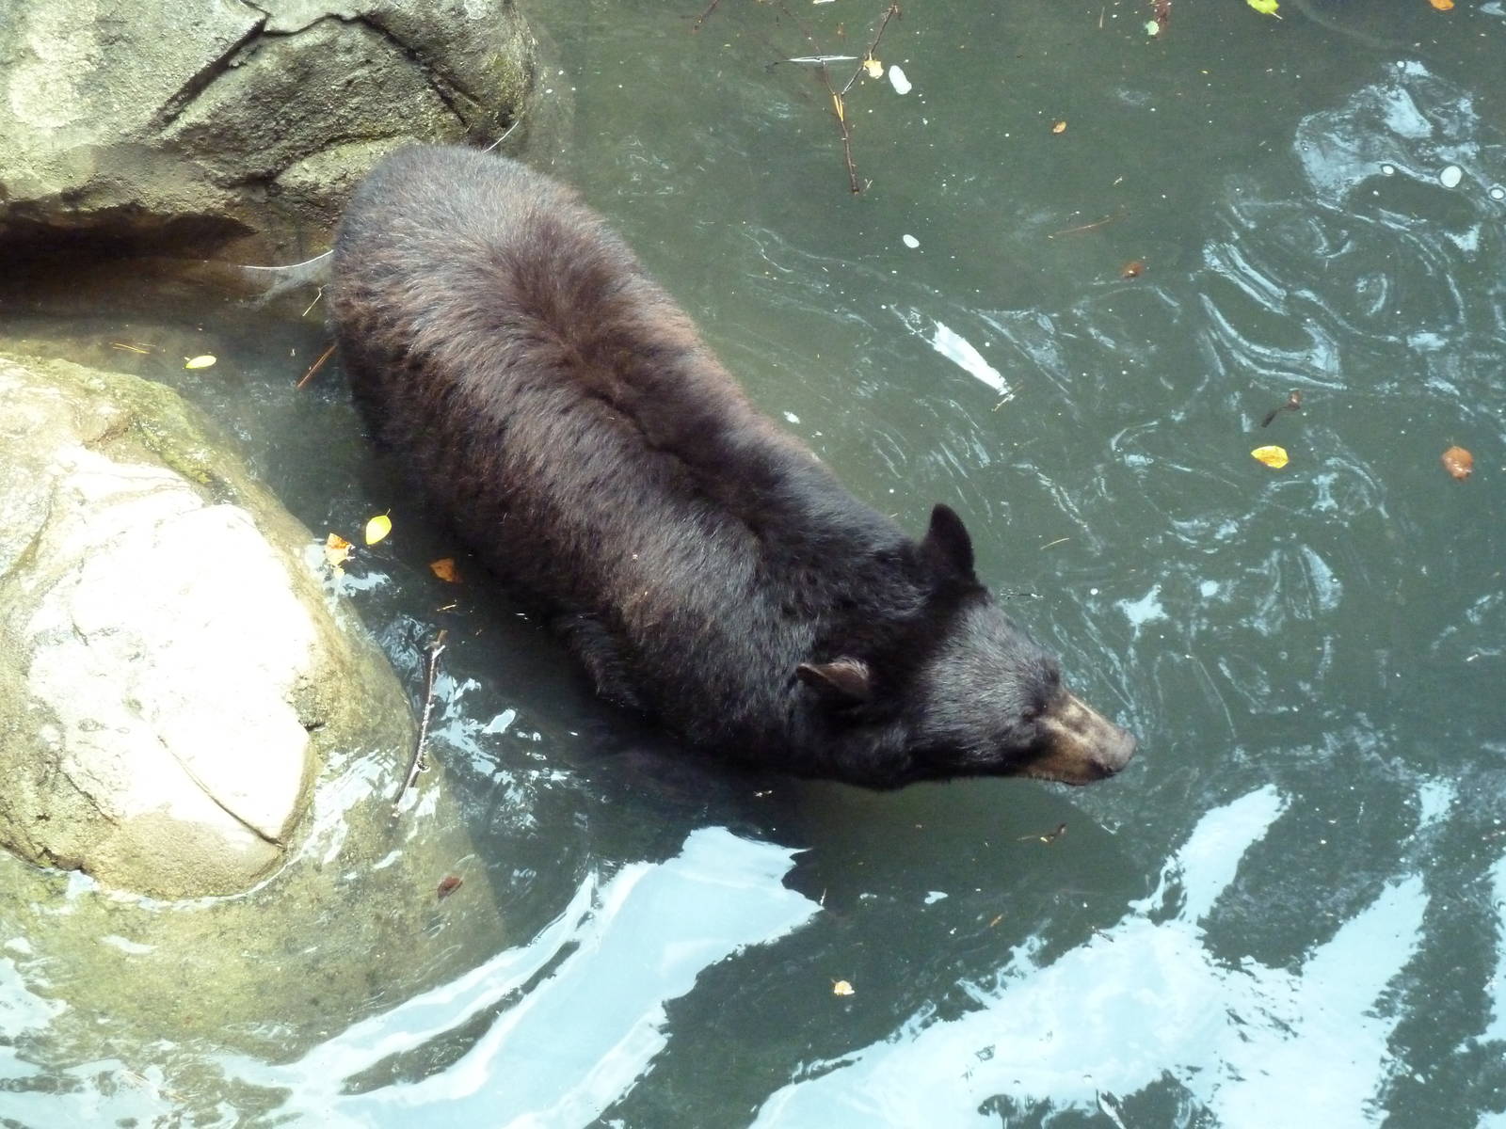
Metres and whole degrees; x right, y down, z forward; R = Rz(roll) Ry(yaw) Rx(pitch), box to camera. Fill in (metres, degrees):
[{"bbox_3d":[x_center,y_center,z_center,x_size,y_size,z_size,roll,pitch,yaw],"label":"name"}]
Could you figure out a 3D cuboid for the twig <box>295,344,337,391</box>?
[{"bbox_3d":[-0.730,-0.332,4.874,0.008,0.008,0.121,21,51,18],"label":"twig"}]

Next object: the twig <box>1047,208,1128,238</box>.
[{"bbox_3d":[0.586,-0.594,5.110,0.160,0.006,0.015,-21,51,-18],"label":"twig"}]

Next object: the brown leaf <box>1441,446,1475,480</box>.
[{"bbox_3d":[1.143,-0.164,4.723,0.048,0.015,0.072,-2,48,-2],"label":"brown leaf"}]

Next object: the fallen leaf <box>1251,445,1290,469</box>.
[{"bbox_3d":[0.841,-0.176,4.734,0.062,0.012,0.048,11,49,10],"label":"fallen leaf"}]

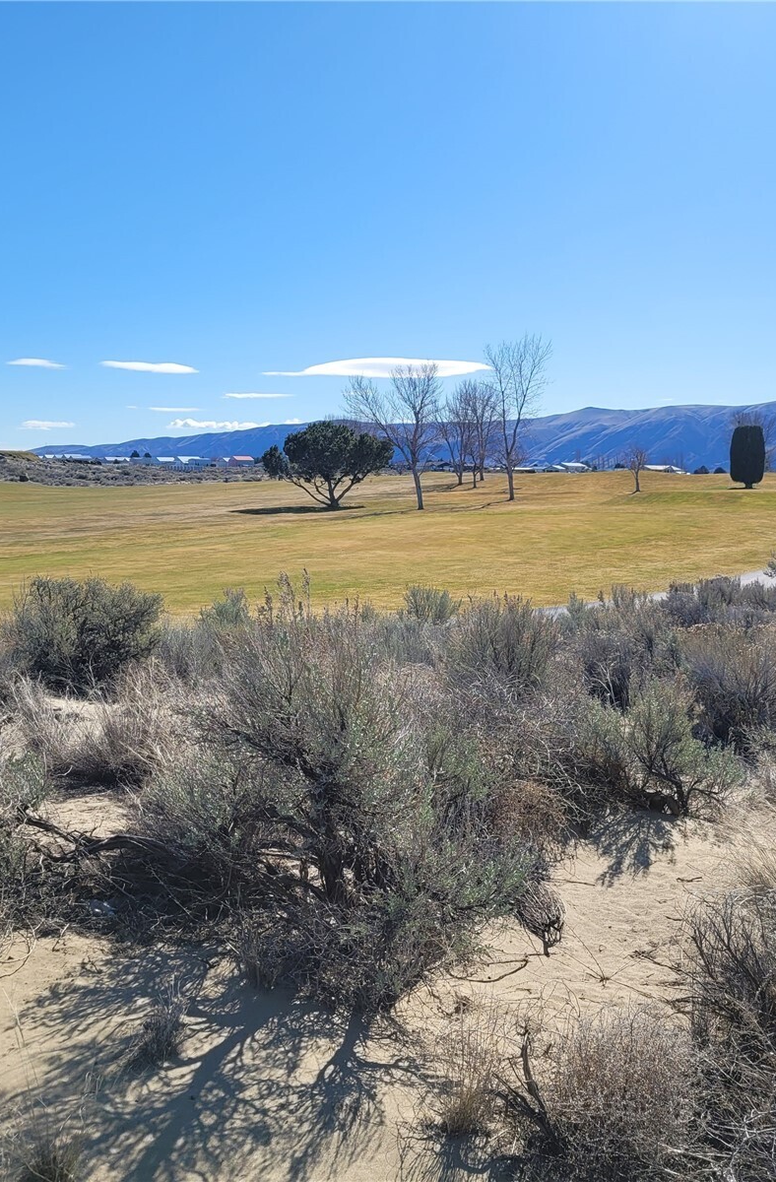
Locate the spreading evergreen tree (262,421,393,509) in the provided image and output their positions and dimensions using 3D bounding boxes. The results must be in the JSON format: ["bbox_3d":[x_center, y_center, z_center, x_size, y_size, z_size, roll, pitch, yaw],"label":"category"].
[{"bbox_3d":[-4.080,-8.530,80.000,8.890,5.990,8.890,0,6,-3],"label":"spreading evergreen tree"}]

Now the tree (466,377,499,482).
[{"bbox_3d":[9.770,-16.430,122.000,3.160,10.660,3.160,0,6,5],"label":"tree"}]

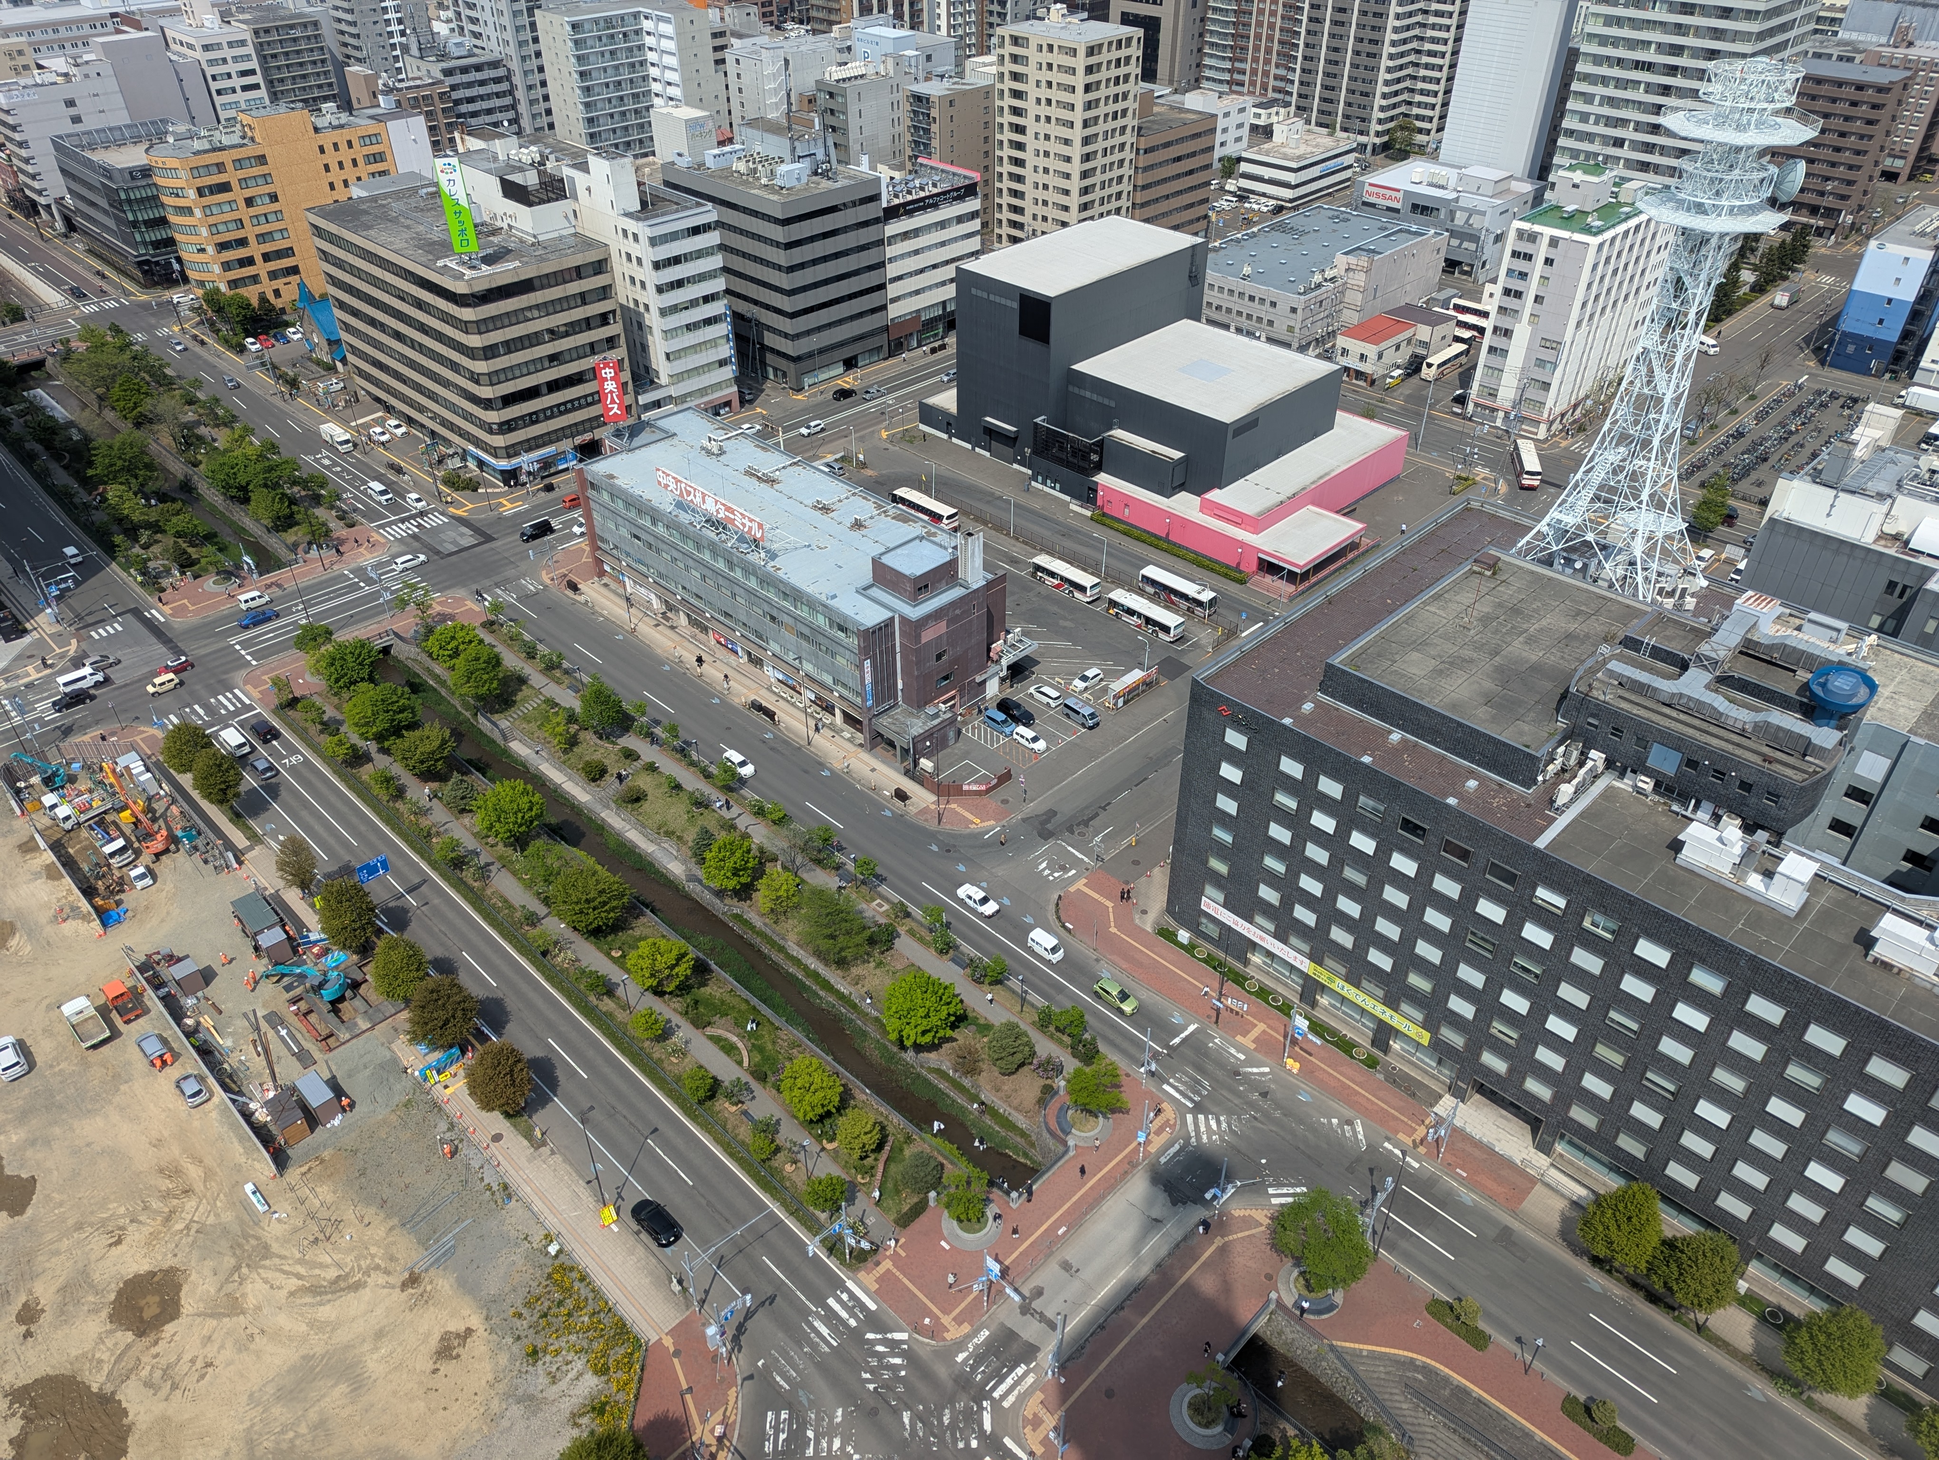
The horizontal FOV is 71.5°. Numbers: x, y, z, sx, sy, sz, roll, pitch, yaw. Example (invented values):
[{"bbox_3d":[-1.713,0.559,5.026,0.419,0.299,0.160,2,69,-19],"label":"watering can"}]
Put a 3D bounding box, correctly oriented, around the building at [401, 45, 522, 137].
[{"bbox_3d":[-119.996,-144.190,320.900,14.700,32.800,18.500,-31,46,-34],"label":"building"}]

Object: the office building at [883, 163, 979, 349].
[{"bbox_3d":[-12.940,-88.530,251.820,23.500,27.700,19.000,-30,45,-34],"label":"office building"}]

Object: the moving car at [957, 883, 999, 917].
[{"bbox_3d":[0.840,16.450,130.050,1.710,1.500,4.550,-30,45,-34],"label":"moving car"}]

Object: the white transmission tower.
[{"bbox_3d":[58.889,-31.594,113.556,14.200,44.500,14.200,-31,46,-34],"label":"white transmission tower"}]

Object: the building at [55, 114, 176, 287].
[{"bbox_3d":[-174.027,-113.621,288.612,26.000,23.000,38.500,-31,46,-34],"label":"building"}]

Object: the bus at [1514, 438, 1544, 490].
[{"bbox_3d":[84.910,-40.400,205.230,2.500,3.400,11.600,7,37,9],"label":"bus"}]

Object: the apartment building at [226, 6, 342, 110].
[{"bbox_3d":[-178.950,-168.330,356.220,17.000,35.200,18.000,-30,45,-34],"label":"apartment building"}]

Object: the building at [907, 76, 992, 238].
[{"bbox_3d":[-3.579,-122.489,291.226,18.000,31.600,10.700,-31,46,-34],"label":"building"}]

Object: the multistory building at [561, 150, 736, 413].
[{"bbox_3d":[-50.470,-71.160,215.870,21.600,40.000,13.500,30,46,34],"label":"multistory building"}]

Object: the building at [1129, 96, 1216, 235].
[{"bbox_3d":[37.150,-120.430,295.710,26.000,27.000,21.500,-30,45,-34],"label":"building"}]

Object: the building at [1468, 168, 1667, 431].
[{"bbox_3d":[99.420,-71.150,218.950,12.800,36.300,34.700,30,46,34],"label":"building"}]

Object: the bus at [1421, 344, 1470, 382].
[{"bbox_3d":[84.770,-65.250,239.700,2.490,3.400,11.900,28,45,33],"label":"bus"}]

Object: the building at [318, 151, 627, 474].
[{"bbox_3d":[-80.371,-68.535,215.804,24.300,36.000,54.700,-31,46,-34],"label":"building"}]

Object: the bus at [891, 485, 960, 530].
[{"bbox_3d":[-6.227,-31.099,191.967,2.500,3.200,10.800,-31,46,-34],"label":"bus"}]

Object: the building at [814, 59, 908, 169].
[{"bbox_3d":[-23.759,-134.712,308.446,18.700,31.000,10.300,-31,46,-34],"label":"building"}]

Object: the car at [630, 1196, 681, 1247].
[{"bbox_3d":[-23.784,36.995,101.794,1.800,1.600,4.500,-31,46,-34],"label":"car"}]

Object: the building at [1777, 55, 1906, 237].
[{"bbox_3d":[190.620,-130.330,301.070,21.800,33.000,19.500,30,46,34],"label":"building"}]

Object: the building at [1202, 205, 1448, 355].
[{"bbox_3d":[67.260,-89.770,264.420,31.200,11.800,52.000,30,46,34],"label":"building"}]

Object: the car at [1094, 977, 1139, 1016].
[{"bbox_3d":[12.984,23.424,119.704,1.680,1.500,4.000,-31,46,-34],"label":"car"}]

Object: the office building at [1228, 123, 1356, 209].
[{"bbox_3d":[79.990,-138.320,328.100,17.000,13.500,28.000,30,46,34],"label":"office building"}]

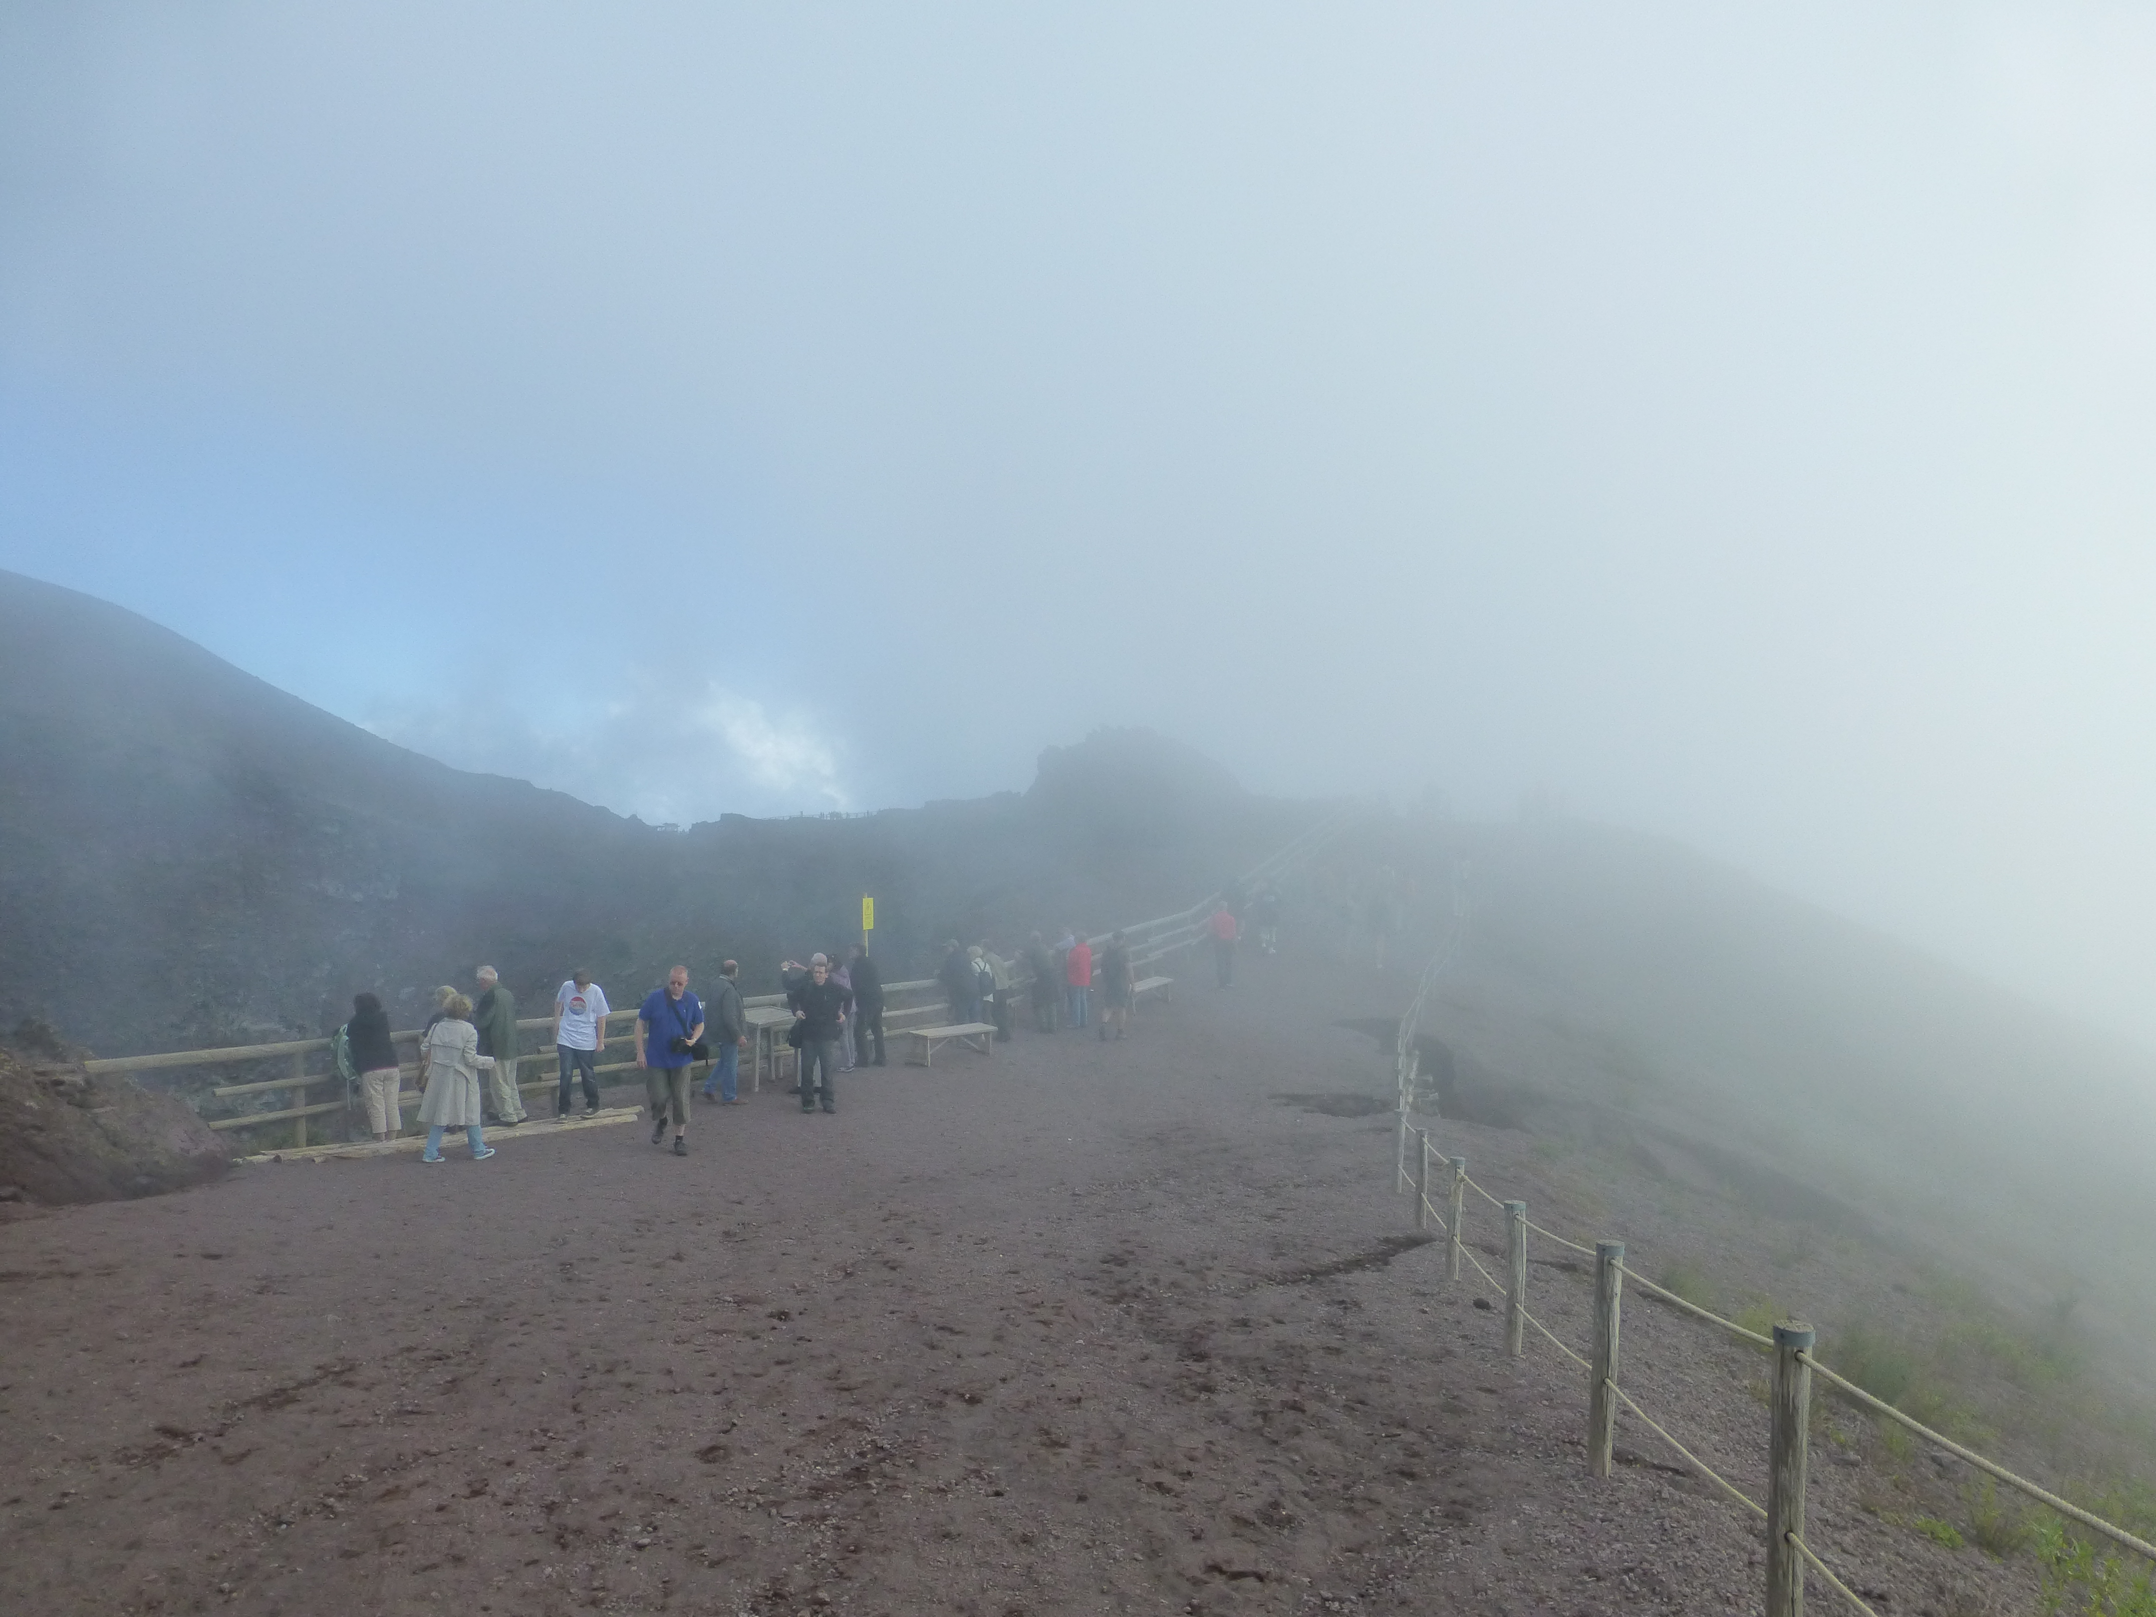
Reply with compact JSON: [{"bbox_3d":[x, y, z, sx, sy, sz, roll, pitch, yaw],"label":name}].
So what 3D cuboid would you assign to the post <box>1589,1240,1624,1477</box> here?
[{"bbox_3d":[2.219,2.323,6.300,0.116,0.981,0.116,1,2,0],"label":"post"}]

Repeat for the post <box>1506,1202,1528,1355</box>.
[{"bbox_3d":[2.499,2.690,8.550,0.120,0.857,0.120,1,2,0],"label":"post"}]

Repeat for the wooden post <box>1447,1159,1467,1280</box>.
[{"bbox_3d":[2.810,3.049,11.100,0.115,0.886,0.115,1,2,0],"label":"wooden post"}]

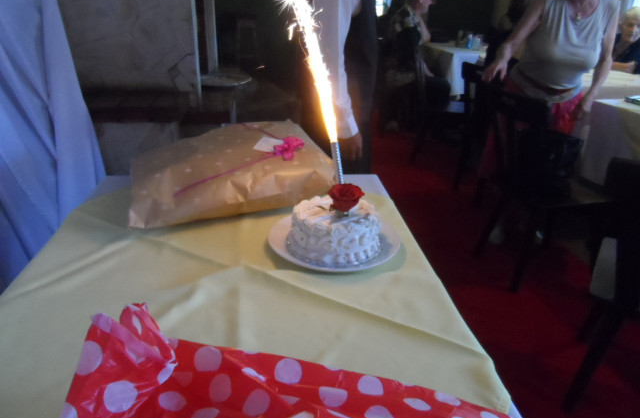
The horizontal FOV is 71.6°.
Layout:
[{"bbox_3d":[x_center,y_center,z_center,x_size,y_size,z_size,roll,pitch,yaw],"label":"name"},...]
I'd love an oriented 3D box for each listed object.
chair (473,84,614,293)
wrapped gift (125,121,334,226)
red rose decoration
[{"bbox_3d":[1.099,-0.103,2.155,0.558,0.903,0.416,-6,27,-16],"label":"chair"},{"bbox_3d":[-0.254,-0.124,1.204,0.477,0.142,0.335,-7,28,-20],"label":"wrapped gift"},{"bbox_3d":[0.057,-0.024,0.913,0.073,0.047,0.071,3,26,0],"label":"red rose decoration"}]

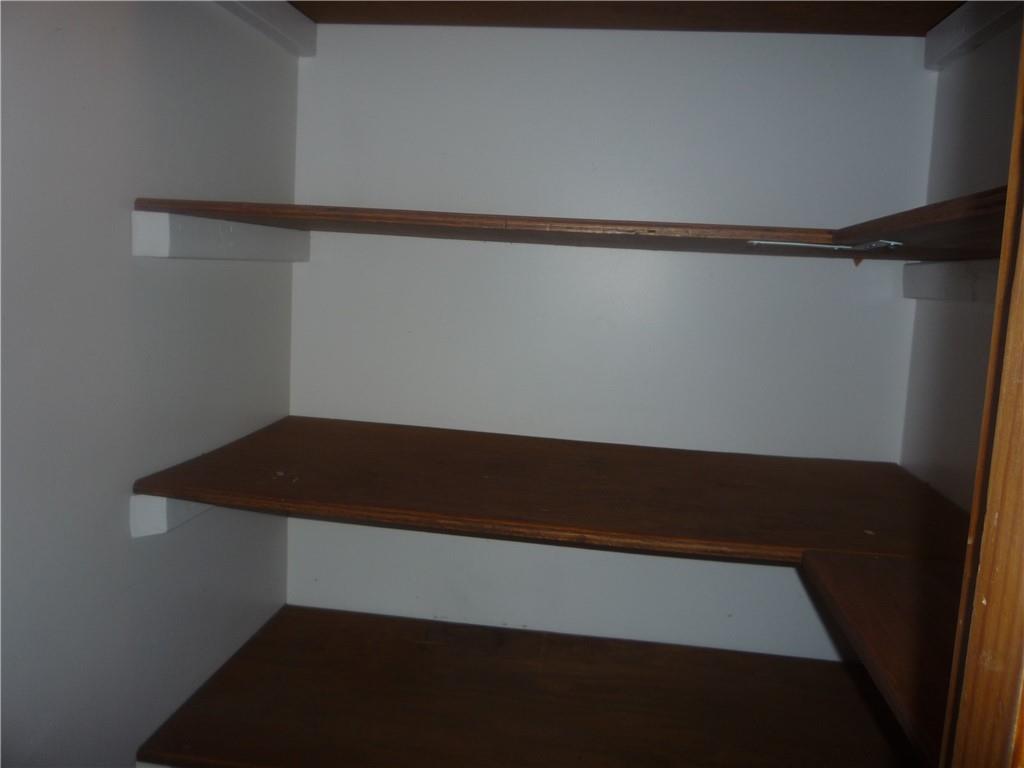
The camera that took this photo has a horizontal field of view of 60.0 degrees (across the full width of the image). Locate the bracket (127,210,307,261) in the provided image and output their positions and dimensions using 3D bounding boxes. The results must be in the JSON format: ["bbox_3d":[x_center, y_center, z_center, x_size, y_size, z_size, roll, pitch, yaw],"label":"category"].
[{"bbox_3d":[-0.339,-0.176,1.102,0.025,0.045,0.436,4,7,7],"label":"bracket"}]

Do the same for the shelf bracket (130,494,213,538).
[{"bbox_3d":[-0.354,0.113,1.138,0.028,0.043,0.440,4,7,7],"label":"shelf bracket"}]

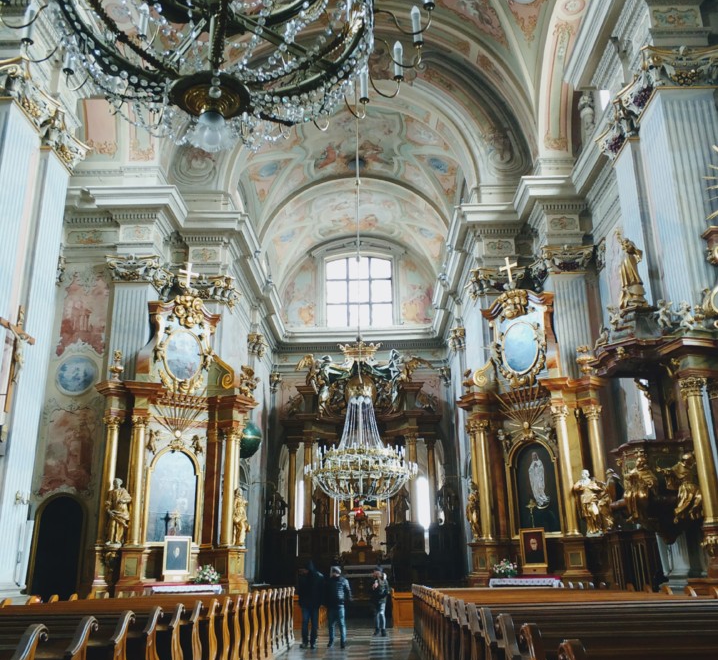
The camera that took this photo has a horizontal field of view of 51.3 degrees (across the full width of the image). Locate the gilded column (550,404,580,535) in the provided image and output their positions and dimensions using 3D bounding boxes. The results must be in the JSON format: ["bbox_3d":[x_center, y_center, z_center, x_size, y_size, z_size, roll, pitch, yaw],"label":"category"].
[{"bbox_3d":[5.951,3.983,21.472,0.520,3.699,0.520,-1,-18,1],"label":"gilded column"}]

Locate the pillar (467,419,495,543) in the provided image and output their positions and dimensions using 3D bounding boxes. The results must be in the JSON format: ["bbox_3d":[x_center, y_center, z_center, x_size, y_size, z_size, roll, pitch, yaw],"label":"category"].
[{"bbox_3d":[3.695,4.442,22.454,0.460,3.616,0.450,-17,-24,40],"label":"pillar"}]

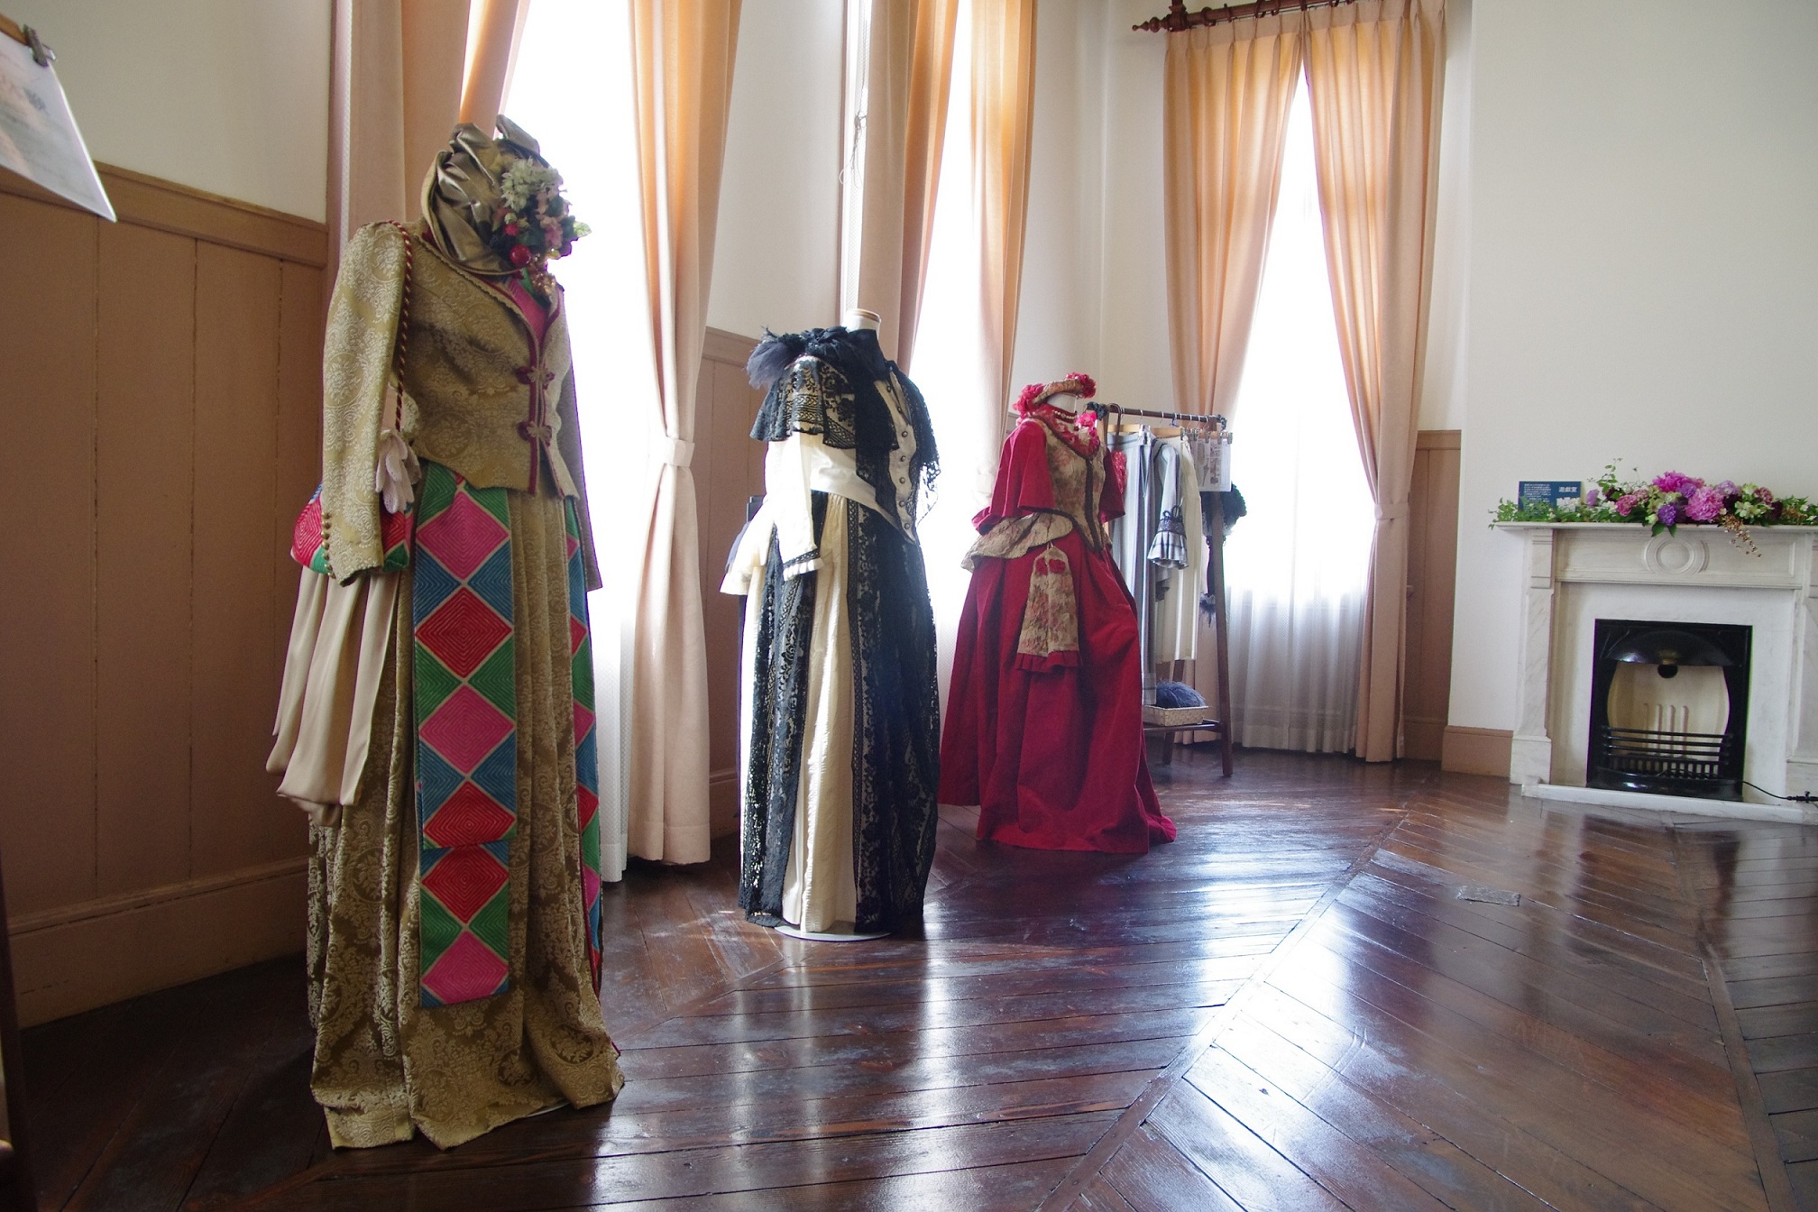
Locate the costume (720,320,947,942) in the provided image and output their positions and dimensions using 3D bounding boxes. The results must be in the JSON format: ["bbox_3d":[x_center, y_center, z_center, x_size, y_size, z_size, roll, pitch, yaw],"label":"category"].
[{"bbox_3d":[-0.181,0.044,2.973,0.560,1.420,0.500,3,3,35],"label":"costume"}]

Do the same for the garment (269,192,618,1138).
[{"bbox_3d":[-0.769,-0.002,2.051,0.600,1.570,0.560,3,3,32],"label":"garment"}]

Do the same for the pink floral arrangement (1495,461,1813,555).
[{"bbox_3d":[3.081,-0.398,4.921,1.220,0.356,0.250,3,2,25],"label":"pink floral arrangement"}]

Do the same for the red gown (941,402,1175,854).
[{"bbox_3d":[0.504,0.036,4.064,0.700,1.410,0.800,0,3,-40],"label":"red gown"}]

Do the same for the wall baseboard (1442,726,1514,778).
[{"bbox_3d":[2.512,0.647,5.360,0.285,0.200,0.030,3,2,25],"label":"wall baseboard"}]

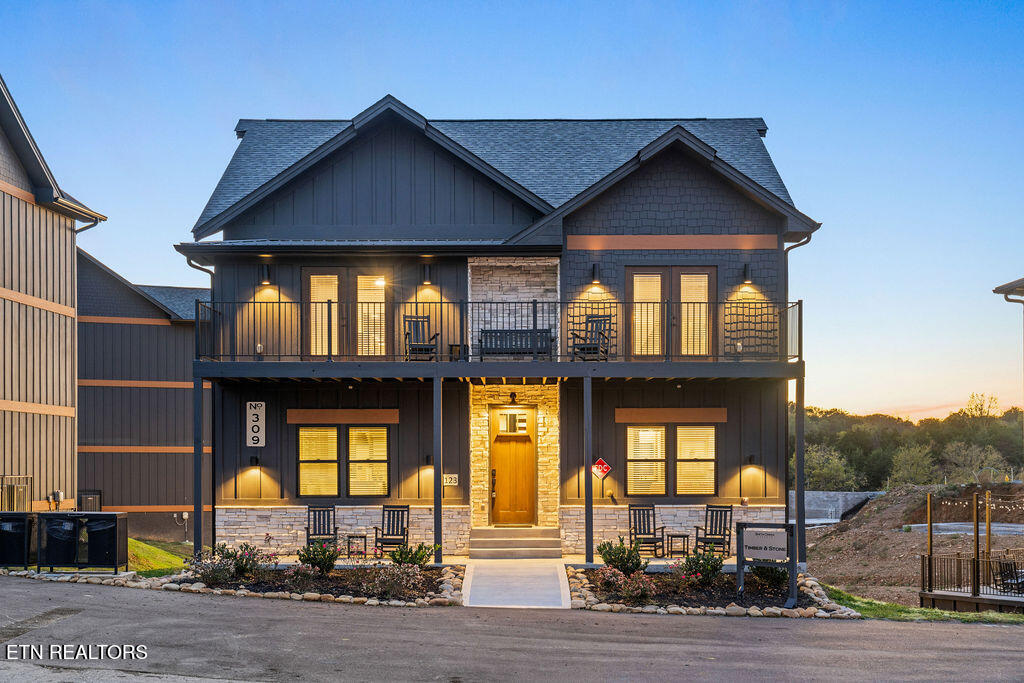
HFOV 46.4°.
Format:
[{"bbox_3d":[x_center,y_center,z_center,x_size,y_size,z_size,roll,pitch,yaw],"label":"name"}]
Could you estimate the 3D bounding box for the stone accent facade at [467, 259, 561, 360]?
[{"bbox_3d":[0.042,-0.624,24.850,1.880,2.250,0.300,0,-2,0],"label":"stone accent facade"}]

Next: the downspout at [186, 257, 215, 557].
[{"bbox_3d":[-6.518,1.360,25.000,0.550,6.300,0.250,0,-2,0],"label":"downspout"}]

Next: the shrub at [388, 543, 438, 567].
[{"bbox_3d":[-1.824,3.941,21.900,0.880,0.500,0.750,0,-2,0],"label":"shrub"}]

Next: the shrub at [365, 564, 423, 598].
[{"bbox_3d":[-2.142,4.339,21.600,1.030,0.620,0.900,0,-2,0],"label":"shrub"}]

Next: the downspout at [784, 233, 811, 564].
[{"bbox_3d":[5.851,1.154,24.400,0.560,6.700,0.130,0,-2,0],"label":"downspout"}]

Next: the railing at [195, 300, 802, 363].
[{"bbox_3d":[-0.255,-0.049,23.450,11.550,1.420,1.680,0,-2,0],"label":"railing"}]

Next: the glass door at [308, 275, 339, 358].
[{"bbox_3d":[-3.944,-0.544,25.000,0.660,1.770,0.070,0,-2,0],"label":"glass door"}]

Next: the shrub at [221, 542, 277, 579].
[{"bbox_3d":[-5.006,4.161,22.700,1.050,0.700,0.950,0,-2,0],"label":"shrub"}]

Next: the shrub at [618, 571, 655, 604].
[{"bbox_3d":[2.230,4.397,21.400,0.660,0.580,0.620,0,-2,0],"label":"shrub"}]

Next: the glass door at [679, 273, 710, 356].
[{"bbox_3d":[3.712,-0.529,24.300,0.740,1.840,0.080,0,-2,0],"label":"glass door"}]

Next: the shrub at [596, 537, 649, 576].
[{"bbox_3d":[2.090,4.067,22.600,0.980,0.760,0.900,0,-2,0],"label":"shrub"}]

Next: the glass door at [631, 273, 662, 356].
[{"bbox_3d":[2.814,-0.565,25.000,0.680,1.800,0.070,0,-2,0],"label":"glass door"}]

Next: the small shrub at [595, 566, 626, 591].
[{"bbox_3d":[1.757,4.205,21.200,0.570,0.440,0.540,0,-2,0],"label":"small shrub"}]

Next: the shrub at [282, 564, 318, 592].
[{"bbox_3d":[-3.930,4.394,22.200,0.660,0.500,0.620,0,-2,0],"label":"shrub"}]

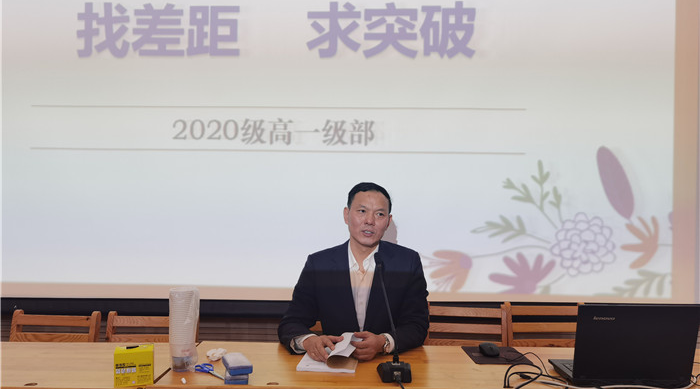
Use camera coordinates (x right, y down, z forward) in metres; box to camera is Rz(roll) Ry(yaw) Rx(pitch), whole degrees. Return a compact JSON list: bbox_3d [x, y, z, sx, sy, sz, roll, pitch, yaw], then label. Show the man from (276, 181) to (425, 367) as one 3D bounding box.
[{"bbox_3d":[0.010,0.629,2.120,0.580,1.350,0.650,1,-2,2],"label":"man"}]

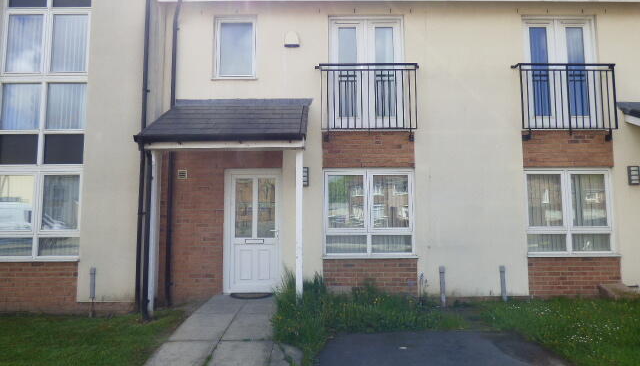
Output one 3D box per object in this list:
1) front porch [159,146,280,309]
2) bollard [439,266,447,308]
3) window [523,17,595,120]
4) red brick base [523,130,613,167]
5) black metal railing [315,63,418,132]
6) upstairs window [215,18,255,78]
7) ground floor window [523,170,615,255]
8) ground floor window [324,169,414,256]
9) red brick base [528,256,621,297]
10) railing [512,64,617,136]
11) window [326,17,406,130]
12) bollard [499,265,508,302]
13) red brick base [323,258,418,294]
[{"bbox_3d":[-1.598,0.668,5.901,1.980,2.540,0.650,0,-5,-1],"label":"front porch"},{"bbox_3d":[1.894,1.595,5.703,0.100,0.636,0.100,0,-4,0],"label":"bollard"},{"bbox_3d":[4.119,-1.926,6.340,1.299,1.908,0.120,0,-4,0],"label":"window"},{"bbox_3d":[4.148,-0.562,6.213,1.518,0.632,0.130,0,-4,0],"label":"red brick base"},{"bbox_3d":[0.797,-1.405,6.176,1.709,1.190,0.150,0,-5,-1],"label":"black metal railing"},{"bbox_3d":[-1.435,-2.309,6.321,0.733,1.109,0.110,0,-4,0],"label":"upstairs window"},{"bbox_3d":[4.173,0.481,6.189,1.491,1.437,0.100,0,-5,-1],"label":"ground floor window"},{"bbox_3d":[0.824,0.494,6.125,1.515,1.460,0.130,0,-4,0],"label":"ground floor window"},{"bbox_3d":[4.187,1.556,6.084,1.532,0.673,0.130,0,-5,-1],"label":"red brick base"},{"bbox_3d":[4.074,-1.372,6.158,1.719,1.226,0.160,0,-4,0],"label":"railing"},{"bbox_3d":[0.806,-1.875,6.341,1.303,1.994,0.100,0,-5,-1],"label":"window"},{"bbox_3d":[2.927,1.613,5.901,0.088,0.575,0.090,0,-5,-1],"label":"bollard"},{"bbox_3d":[0.824,1.527,6.037,1.551,0.607,0.130,0,-4,0],"label":"red brick base"}]

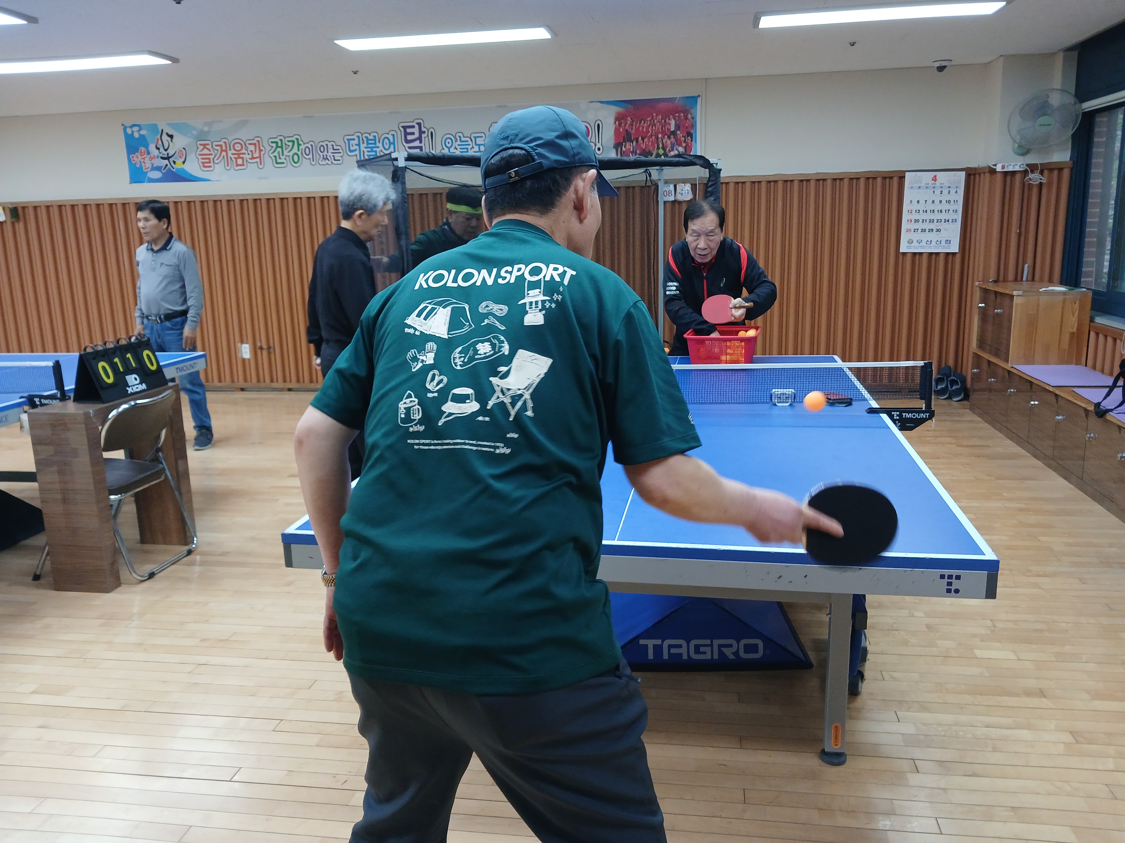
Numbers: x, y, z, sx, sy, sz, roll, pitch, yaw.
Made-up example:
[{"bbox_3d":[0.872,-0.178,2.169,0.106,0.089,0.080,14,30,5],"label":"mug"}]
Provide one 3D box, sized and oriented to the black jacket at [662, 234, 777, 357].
[{"bbox_3d":[0.805,-0.651,4.507,0.580,0.640,0.460,1,23,10],"label":"black jacket"}]

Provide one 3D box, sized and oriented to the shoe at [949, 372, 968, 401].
[{"bbox_3d":[3.135,-0.298,6.958,0.105,0.110,0.285,6,46,32],"label":"shoe"}]

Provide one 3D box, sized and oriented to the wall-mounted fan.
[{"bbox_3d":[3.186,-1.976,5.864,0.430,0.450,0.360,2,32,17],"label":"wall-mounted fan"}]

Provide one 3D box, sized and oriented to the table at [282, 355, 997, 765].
[{"bbox_3d":[0.367,0.290,3.251,1.650,0.850,2.740,1,13,11],"label":"table"}]

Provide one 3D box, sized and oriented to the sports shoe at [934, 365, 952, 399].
[{"bbox_3d":[3.073,-0.334,7.062,0.105,0.110,0.285,5,55,28],"label":"sports shoe"}]

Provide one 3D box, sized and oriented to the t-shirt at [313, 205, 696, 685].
[{"bbox_3d":[-0.069,0.046,1.498,0.600,0.730,0.380,0,1,8],"label":"t-shirt"}]

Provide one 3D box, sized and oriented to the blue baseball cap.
[{"bbox_3d":[-0.019,-0.429,1.393,0.180,0.148,0.270,-4,6,27],"label":"blue baseball cap"}]

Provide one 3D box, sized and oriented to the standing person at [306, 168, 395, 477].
[{"bbox_3d":[-0.799,-0.172,3.601,0.360,1.667,0.480,-6,13,-20],"label":"standing person"}]

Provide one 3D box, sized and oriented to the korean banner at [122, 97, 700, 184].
[{"bbox_3d":[-1.407,-2.376,7.470,5.060,0.515,0.020,0,13,9],"label":"korean banner"}]

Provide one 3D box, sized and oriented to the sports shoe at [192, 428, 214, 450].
[{"bbox_3d":[-2.500,0.115,6.127,0.105,0.110,0.275,-4,13,-8],"label":"sports shoe"}]

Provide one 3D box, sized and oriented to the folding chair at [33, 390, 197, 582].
[{"bbox_3d":[-2.002,0.261,3.902,0.490,0.755,0.470,0,13,8],"label":"folding chair"}]

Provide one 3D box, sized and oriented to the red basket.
[{"bbox_3d":[0.779,-0.364,4.254,0.350,0.148,0.420,1,13,14],"label":"red basket"}]

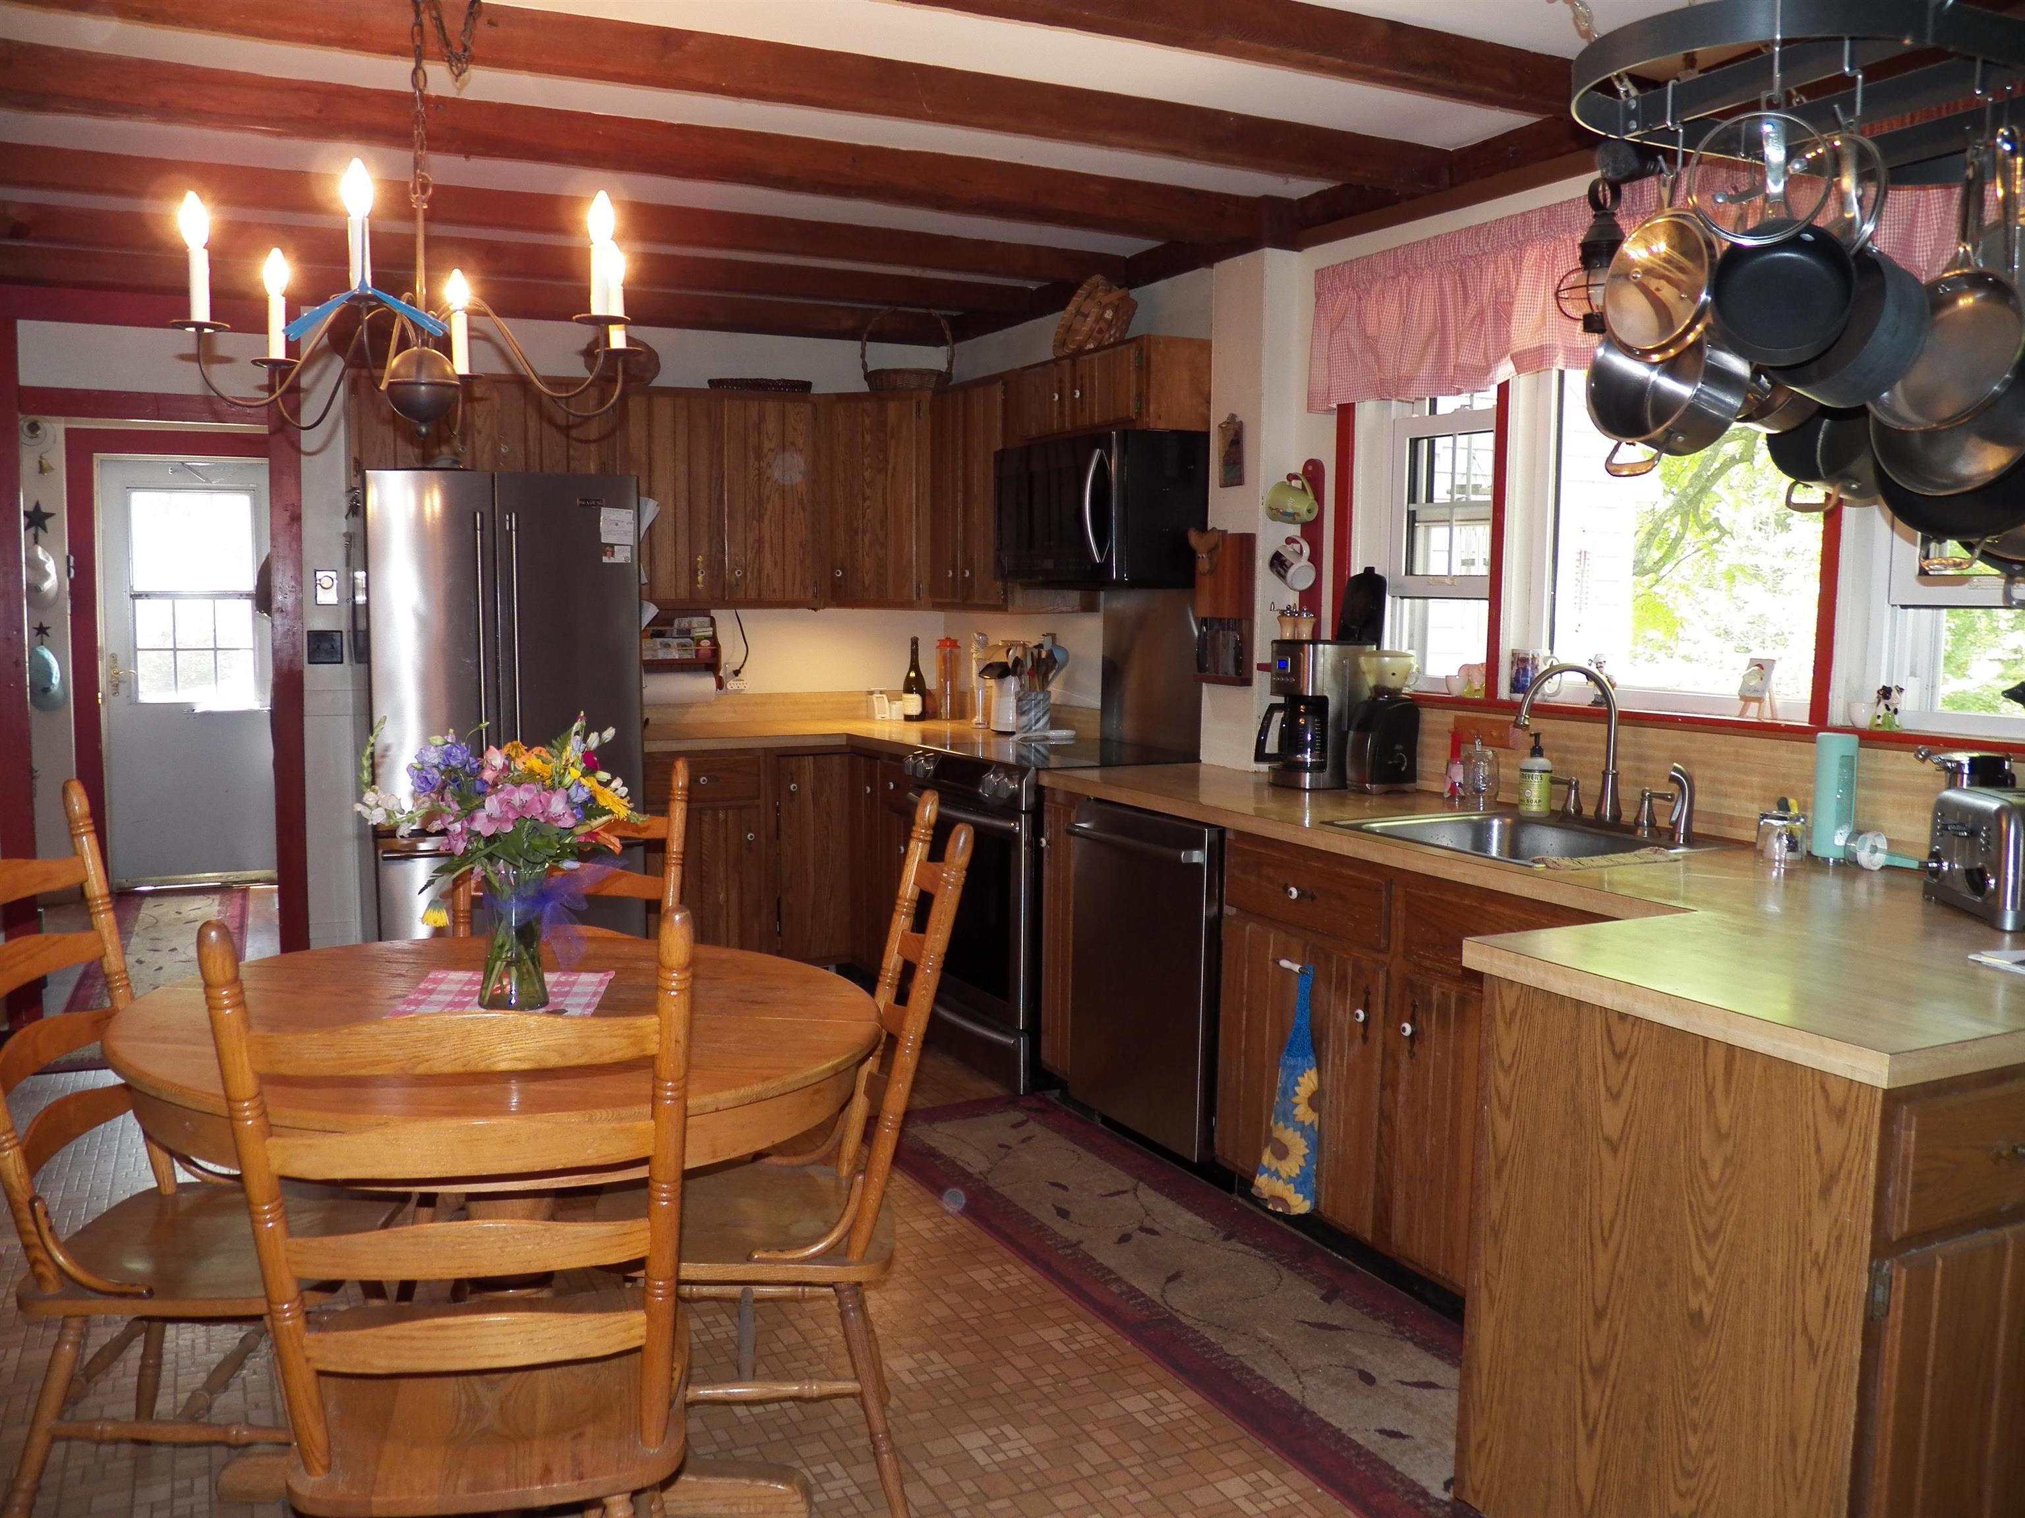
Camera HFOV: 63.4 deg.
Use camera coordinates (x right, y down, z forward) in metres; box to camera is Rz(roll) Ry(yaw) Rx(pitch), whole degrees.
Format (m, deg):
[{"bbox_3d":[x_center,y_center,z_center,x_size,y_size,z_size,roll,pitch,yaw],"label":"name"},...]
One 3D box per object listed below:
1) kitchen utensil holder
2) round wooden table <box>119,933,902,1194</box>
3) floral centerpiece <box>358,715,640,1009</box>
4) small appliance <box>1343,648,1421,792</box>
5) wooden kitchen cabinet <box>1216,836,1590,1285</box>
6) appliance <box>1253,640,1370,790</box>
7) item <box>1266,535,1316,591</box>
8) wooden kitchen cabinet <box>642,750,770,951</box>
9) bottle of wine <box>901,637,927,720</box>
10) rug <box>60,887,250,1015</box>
[{"bbox_3d":[0.074,-0.159,5.535,0.112,0.155,0.112,0,6,0],"label":"kitchen utensil holder"},{"bbox_3d":[-0.755,0.742,2.453,1.081,0.750,1.081,0,6,0],"label":"round wooden table"},{"bbox_3d":[-0.835,0.156,2.677,0.440,0.465,0.400,-2,7,-17],"label":"floral centerpiece"},{"bbox_3d":[0.934,-0.093,4.097,0.160,0.345,0.125,-3,7,-27],"label":"small appliance"},{"bbox_3d":[0.965,0.594,3.277,0.597,0.835,1.118,-3,7,-27],"label":"wooden kitchen cabinet"},{"bbox_3d":[0.752,-0.111,4.165,0.275,0.362,0.195,-3,7,-27],"label":"appliance"},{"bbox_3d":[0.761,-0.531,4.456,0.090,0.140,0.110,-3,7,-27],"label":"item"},{"bbox_3d":[-1.085,0.368,5.367,0.395,0.845,0.607,-3,7,-27],"label":"wooden kitchen cabinet"},{"bbox_3d":[-0.356,-0.297,6.061,0.080,0.310,0.080,-3,7,-27],"label":"bottle of wine"},{"bbox_3d":[-3.157,0.750,6.122,0.570,0.012,2.800,-3,7,-25],"label":"rug"}]

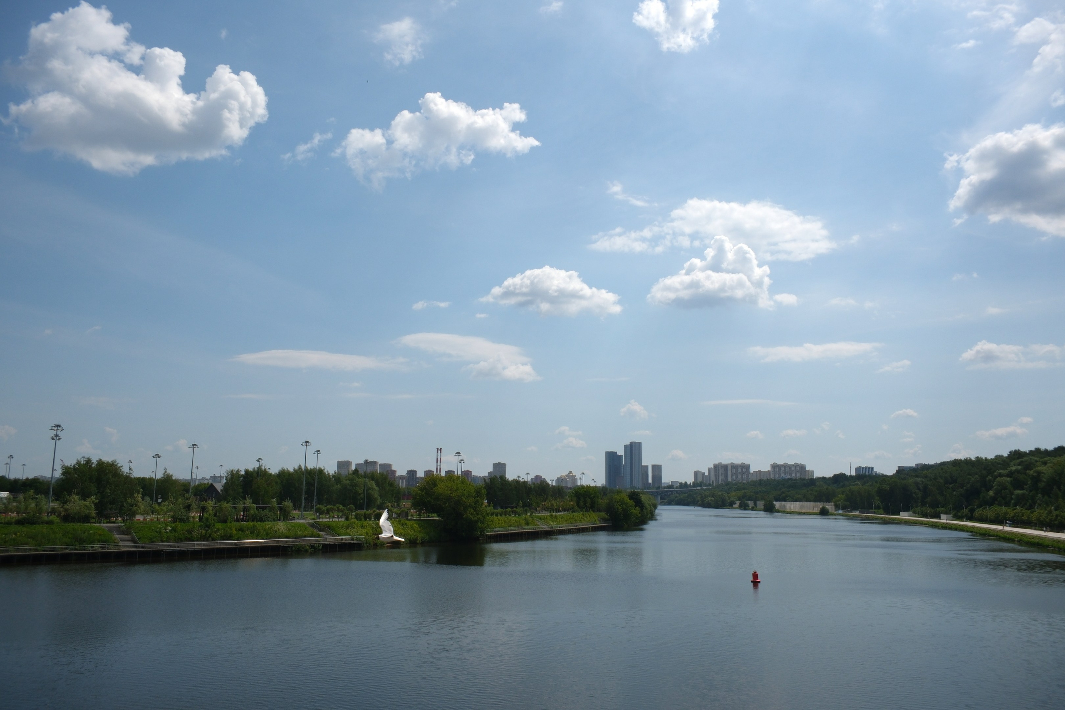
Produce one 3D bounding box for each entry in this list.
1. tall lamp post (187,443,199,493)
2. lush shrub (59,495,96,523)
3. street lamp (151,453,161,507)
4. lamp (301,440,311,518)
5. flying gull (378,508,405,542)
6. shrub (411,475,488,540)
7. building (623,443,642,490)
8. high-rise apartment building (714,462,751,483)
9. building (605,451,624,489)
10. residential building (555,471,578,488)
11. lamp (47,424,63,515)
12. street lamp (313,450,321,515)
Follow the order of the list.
[{"bbox_3d":[-98.486,36.012,230.672,2.900,20.700,2.900,4,-11,-22],"label":"tall lamp post"},{"bbox_3d":[-99.335,33.702,174.636,8.186,6.094,6.500,6,-11,-29],"label":"lush shrub"},{"bbox_3d":[-137.597,46.458,290.977,3.000,20.700,3.000,5,-11,-25],"label":"street lamp"},{"bbox_3d":[-61.415,33.483,215.435,2.700,20.700,2.700,3,-10,-15],"label":"lamp"},{"bbox_3d":[-1.819,2.198,10.300,0.360,0.430,0.600,0,-10,0],"label":"flying gull"},{"bbox_3d":[-24.651,45.424,237.813,22.790,19.322,19.000,1,-10,-6],"label":"shrub"},{"bbox_3d":[277.025,312.186,2187.183,50.417,148.000,38.000,-1,-10,7],"label":"building"},{"bbox_3d":[474.423,287.627,1894.285,88.073,66.000,28.000,-2,-10,14],"label":"high-rise apartment building"},{"bbox_3d":[225.509,325.717,2189.435,50.417,122.000,38.000,-1,-10,6],"label":"building"},{"bbox_3d":[85.830,320.016,1994.977,55.208,58.000,40.000,0,-10,2],"label":"residential building"},{"bbox_3d":[-126.786,30.589,210.878,3.800,24.300,3.800,6,-12,-30],"label":"lamp"},{"bbox_3d":[-70.540,41.460,261.008,2.500,20.700,2.500,3,-10,-15],"label":"street lamp"}]

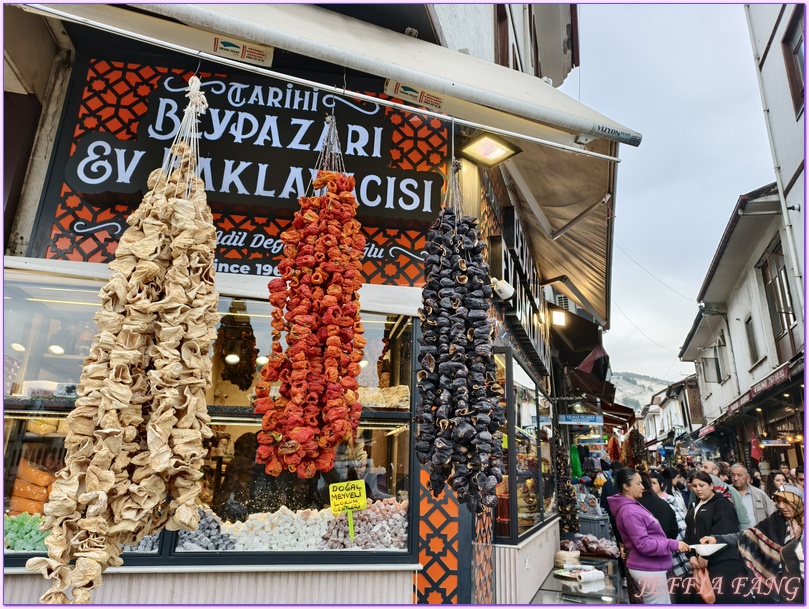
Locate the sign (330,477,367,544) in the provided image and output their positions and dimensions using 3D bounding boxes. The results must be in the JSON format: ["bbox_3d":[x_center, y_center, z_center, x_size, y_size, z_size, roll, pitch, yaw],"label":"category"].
[{"bbox_3d":[-0.235,0.902,2.336,0.153,0.247,0.008,-5,-15,-11],"label":"sign"}]

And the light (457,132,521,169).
[{"bbox_3d":[0.453,-0.844,2.882,0.275,0.055,0.227,13,-20,-36],"label":"light"}]

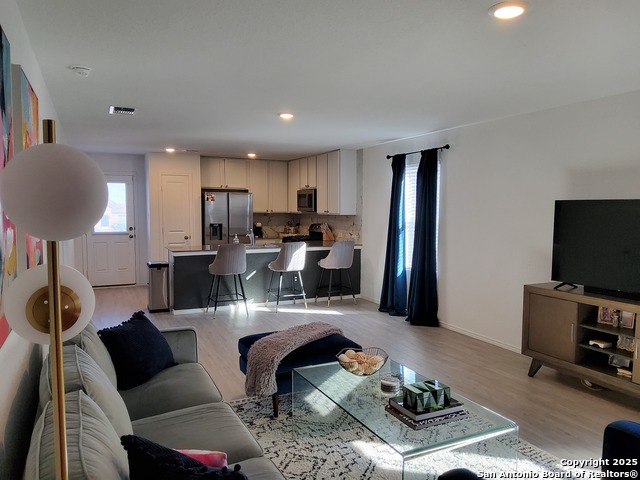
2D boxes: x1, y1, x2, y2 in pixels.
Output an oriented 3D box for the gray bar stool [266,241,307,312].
[{"bbox_3d":[-0.494,0.519,7.066,0.480,0.980,0.510,-2,4,-25],"label":"gray bar stool"}]

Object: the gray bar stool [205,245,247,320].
[{"bbox_3d":[-1.297,0.538,6.683,0.480,0.985,0.510,-2,4,-25],"label":"gray bar stool"}]

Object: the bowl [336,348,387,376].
[{"bbox_3d":[0.271,0.783,3.061,0.335,0.125,0.335,0,4,0],"label":"bowl"}]

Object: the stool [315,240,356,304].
[{"bbox_3d":[0.256,0.500,7.448,0.490,0.980,0.540,-2,4,-25],"label":"stool"}]

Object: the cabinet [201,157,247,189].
[{"bbox_3d":[-1.953,-1.321,9.599,0.920,0.585,0.340,-2,4,-25],"label":"cabinet"}]

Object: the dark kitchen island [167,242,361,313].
[{"bbox_3d":[-0.836,0.528,7.647,2.997,0.885,0.840,-2,4,-25],"label":"dark kitchen island"}]

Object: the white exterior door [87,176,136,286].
[{"bbox_3d":[-3.813,-0.146,8.777,0.812,2.045,0.070,-2,4,-25],"label":"white exterior door"}]

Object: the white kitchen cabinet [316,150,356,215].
[{"bbox_3d":[0.278,-0.981,8.338,0.317,1.070,0.916,-2,4,-25],"label":"white kitchen cabinet"}]

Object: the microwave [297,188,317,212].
[{"bbox_3d":[-0.108,-0.748,9.211,0.380,0.415,0.770,-2,4,-25],"label":"microwave"}]

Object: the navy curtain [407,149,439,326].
[{"bbox_3d":[1.318,-0.022,6.148,0.190,2.210,0.450,-2,4,-25],"label":"navy curtain"}]

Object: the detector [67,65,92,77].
[{"bbox_3d":[-1.667,-1.159,3.323,0.150,0.042,0.150,-2,4,-25],"label":"detector"}]

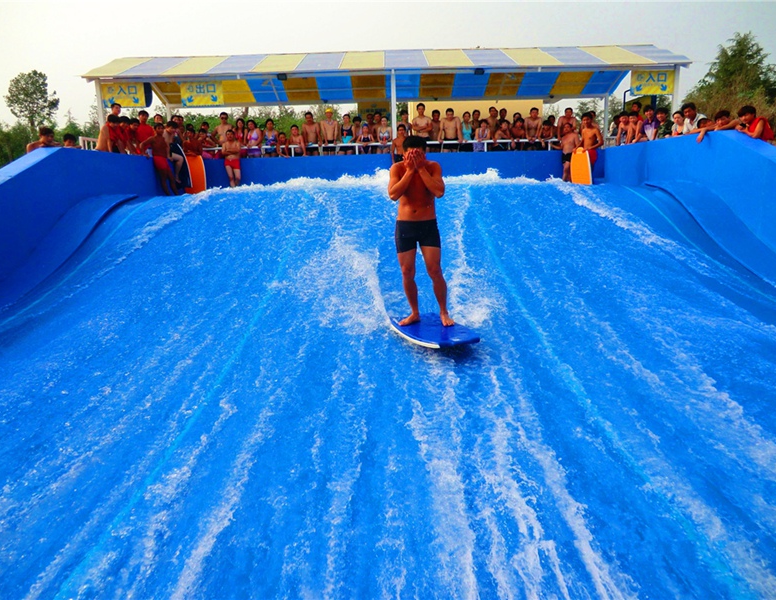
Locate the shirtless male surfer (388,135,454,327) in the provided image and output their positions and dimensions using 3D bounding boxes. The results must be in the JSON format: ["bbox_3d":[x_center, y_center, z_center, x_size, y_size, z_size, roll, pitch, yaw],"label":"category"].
[{"bbox_3d":[0.308,-0.622,5.055,0.570,1.680,0.420,0,11,6],"label":"shirtless male surfer"}]

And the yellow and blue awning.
[{"bbox_3d":[-0.065,-5.918,14.440,13.650,1.027,4.456,-1,11,1],"label":"yellow and blue awning"}]

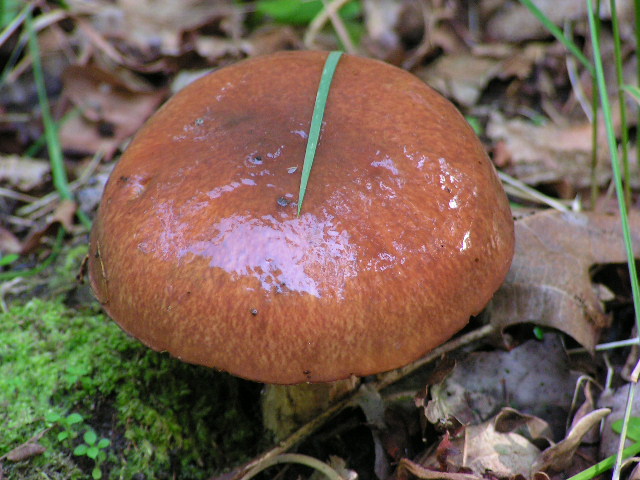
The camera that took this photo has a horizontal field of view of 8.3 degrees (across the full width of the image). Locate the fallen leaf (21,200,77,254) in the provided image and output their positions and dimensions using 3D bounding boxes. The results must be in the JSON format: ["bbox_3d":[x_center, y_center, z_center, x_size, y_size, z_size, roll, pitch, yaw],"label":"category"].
[{"bbox_3d":[-0.080,-0.004,1.305,0.018,0.012,0.014,0,32,0],"label":"fallen leaf"}]

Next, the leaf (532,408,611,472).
[{"bbox_3d":[0.069,0.055,1.215,0.021,0.012,0.015,0,32,0],"label":"leaf"}]

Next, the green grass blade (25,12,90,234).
[{"bbox_3d":[-0.080,-0.036,1.335,0.008,0.009,0.073,-24,66,14],"label":"green grass blade"}]

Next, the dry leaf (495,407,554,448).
[{"bbox_3d":[0.056,0.051,1.220,0.017,0.009,0.010,0,32,0],"label":"dry leaf"}]

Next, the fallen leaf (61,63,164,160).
[{"bbox_3d":[-0.064,-0.040,1.365,0.034,0.014,0.034,0,32,0],"label":"fallen leaf"}]

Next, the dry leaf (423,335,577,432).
[{"bbox_3d":[0.050,0.040,1.235,0.044,0.014,0.034,0,32,0],"label":"dry leaf"}]

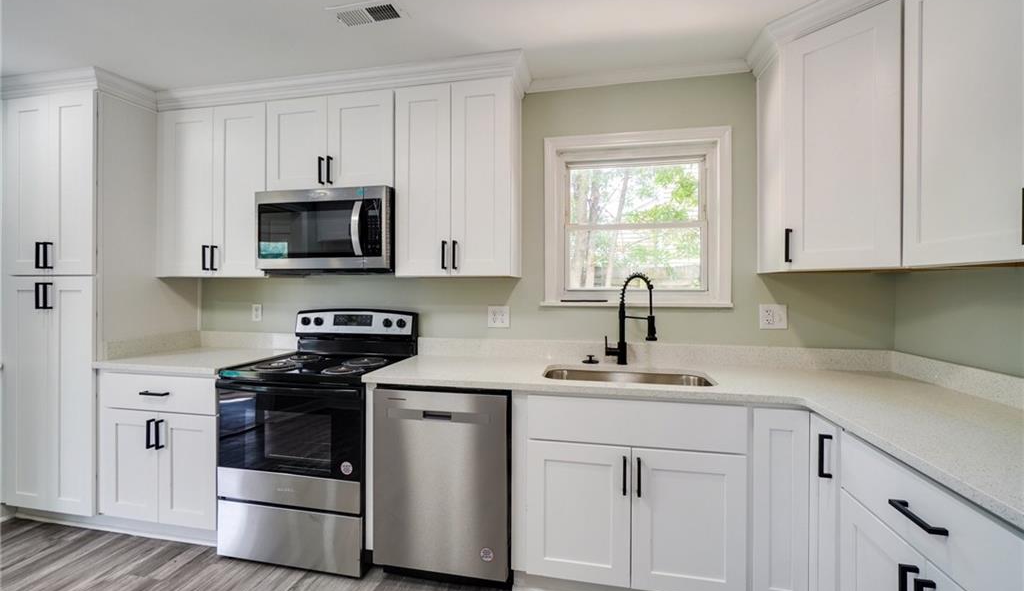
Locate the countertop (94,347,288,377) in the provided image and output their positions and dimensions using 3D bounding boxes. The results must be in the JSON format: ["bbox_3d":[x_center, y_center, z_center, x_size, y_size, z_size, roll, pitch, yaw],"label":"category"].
[{"bbox_3d":[-1.719,0.360,2.417,0.758,0.030,0.630,0,1,12],"label":"countertop"}]

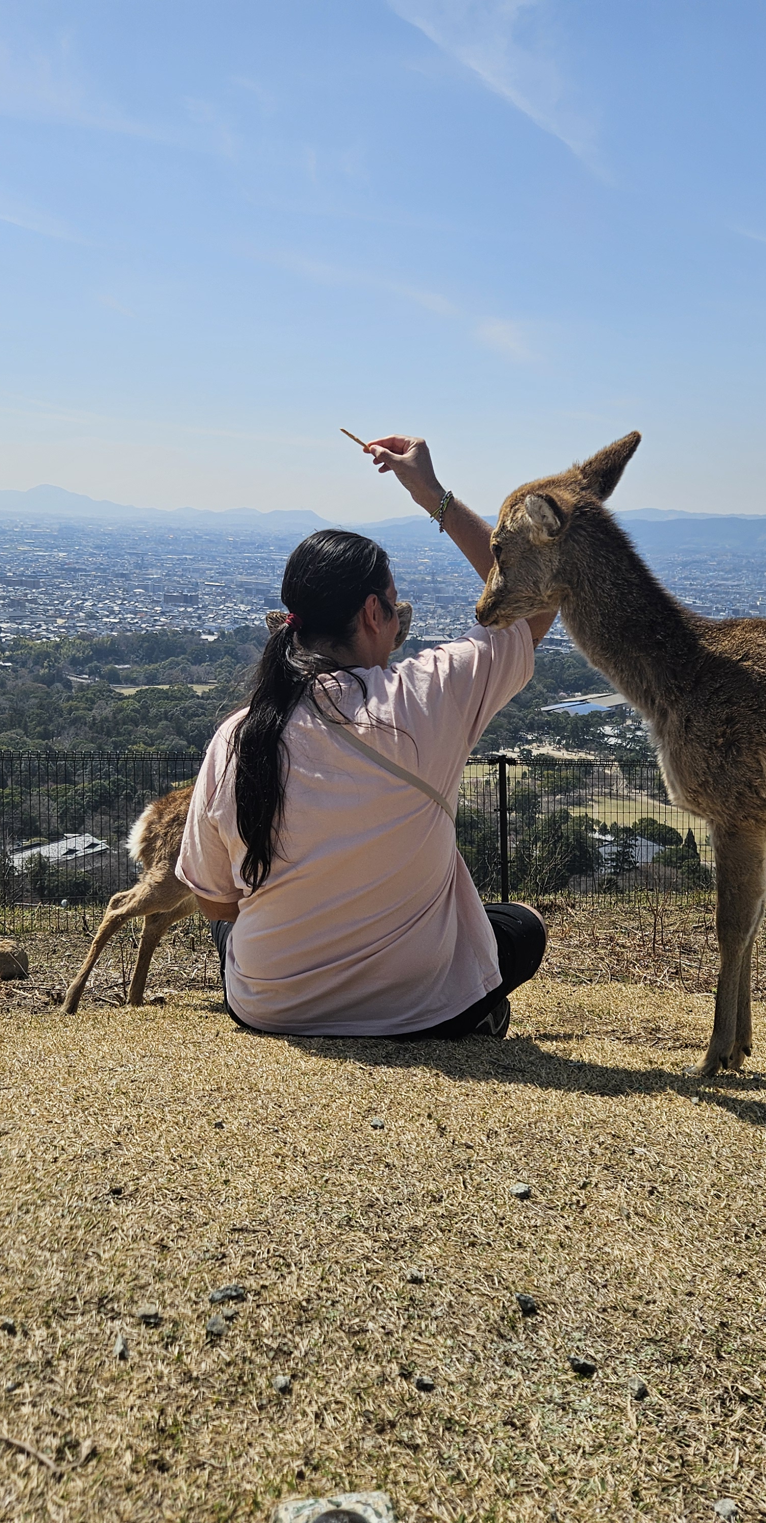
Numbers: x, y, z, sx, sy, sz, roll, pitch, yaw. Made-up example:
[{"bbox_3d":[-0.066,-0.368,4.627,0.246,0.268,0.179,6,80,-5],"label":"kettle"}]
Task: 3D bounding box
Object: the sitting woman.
[{"bbox_3d":[-0.013,-0.075,2.485,0.680,1.005,0.589,4,11,8],"label":"sitting woman"}]

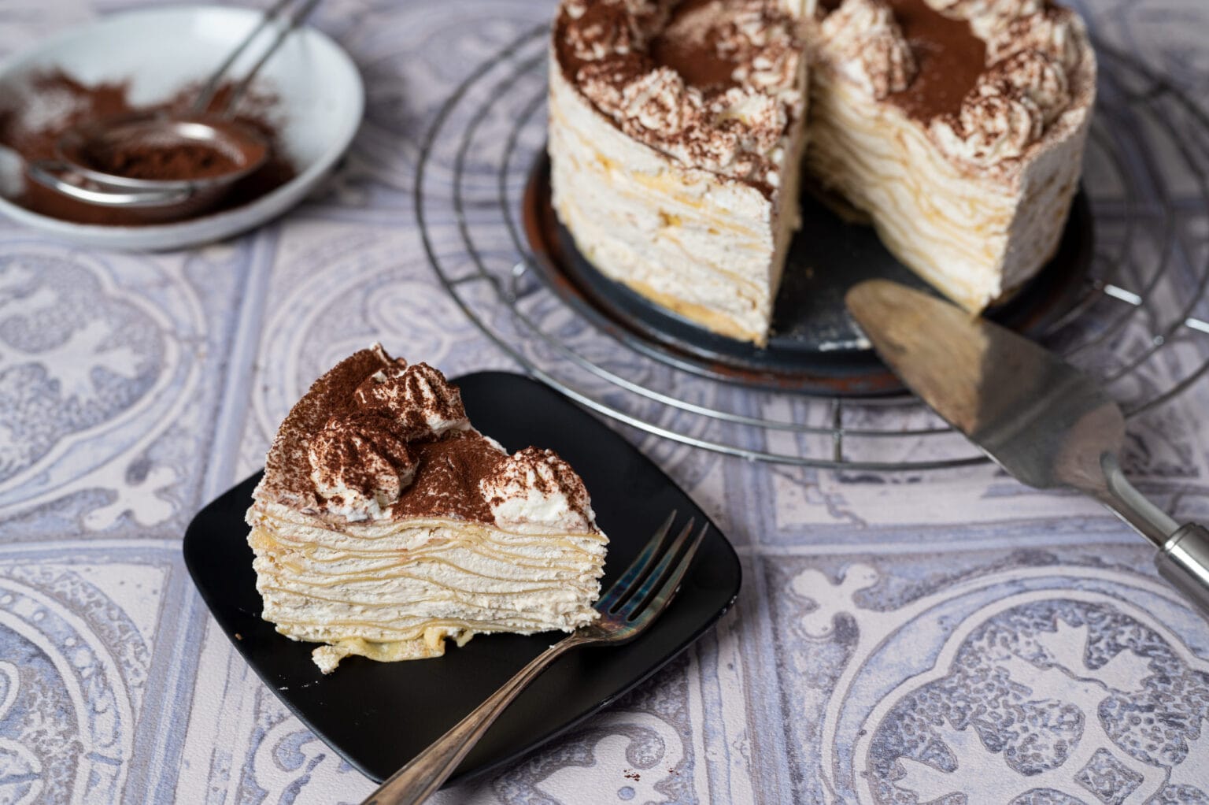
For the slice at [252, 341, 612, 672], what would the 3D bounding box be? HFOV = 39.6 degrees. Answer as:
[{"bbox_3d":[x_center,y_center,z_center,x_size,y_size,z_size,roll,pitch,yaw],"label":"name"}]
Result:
[{"bbox_3d":[-0.049,0.033,0.524,0.113,0.070,0.085,18,46,17],"label":"slice"}]

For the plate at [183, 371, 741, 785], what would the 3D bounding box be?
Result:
[{"bbox_3d":[-0.047,0.058,0.548,0.153,0.018,0.149,-30,51,-29],"label":"plate"}]

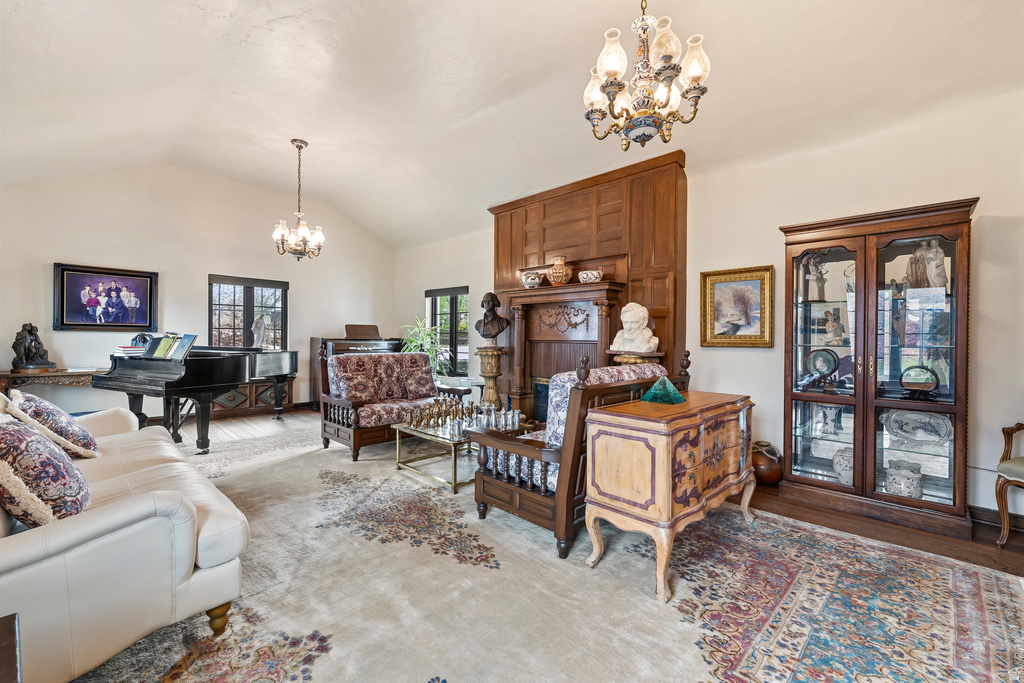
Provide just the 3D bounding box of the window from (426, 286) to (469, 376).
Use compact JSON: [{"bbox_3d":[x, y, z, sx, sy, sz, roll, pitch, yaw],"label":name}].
[{"bbox_3d":[-1.096,-0.163,7.149,1.185,1.437,0.130,1,0,44],"label":"window"}]

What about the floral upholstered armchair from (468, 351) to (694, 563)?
[{"bbox_3d":[0.541,0.629,3.066,1.070,1.115,1.410,1,1,45],"label":"floral upholstered armchair"}]

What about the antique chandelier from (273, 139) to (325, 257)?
[{"bbox_3d":[-2.522,-1.669,5.058,0.570,1.420,0.570,1,1,45],"label":"antique chandelier"}]

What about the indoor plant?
[{"bbox_3d":[-1.279,0.108,6.404,0.760,0.960,0.740,0,1,0],"label":"indoor plant"}]

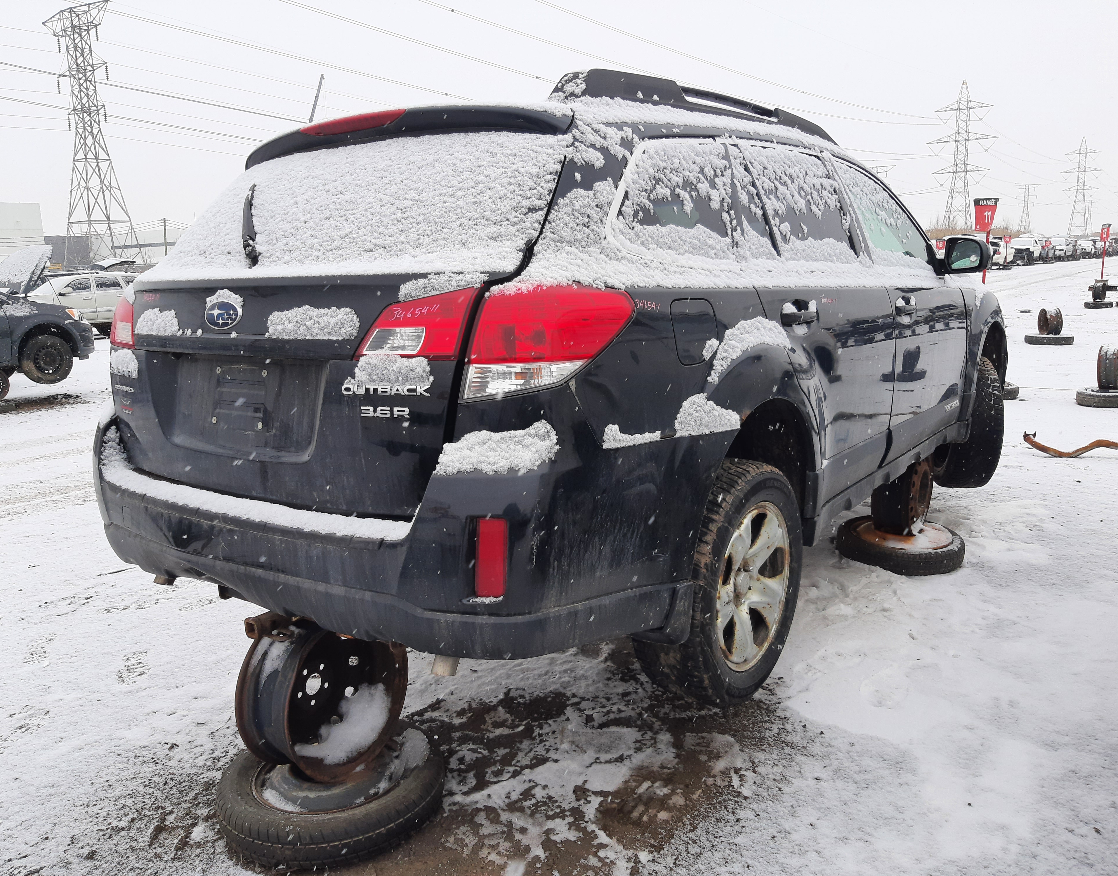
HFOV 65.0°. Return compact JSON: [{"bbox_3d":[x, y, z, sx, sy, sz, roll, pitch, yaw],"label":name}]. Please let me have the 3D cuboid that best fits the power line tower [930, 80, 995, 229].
[{"bbox_3d":[135.373,-93.501,294.612,22.000,50.000,9.000,7,14,38],"label":"power line tower"}]

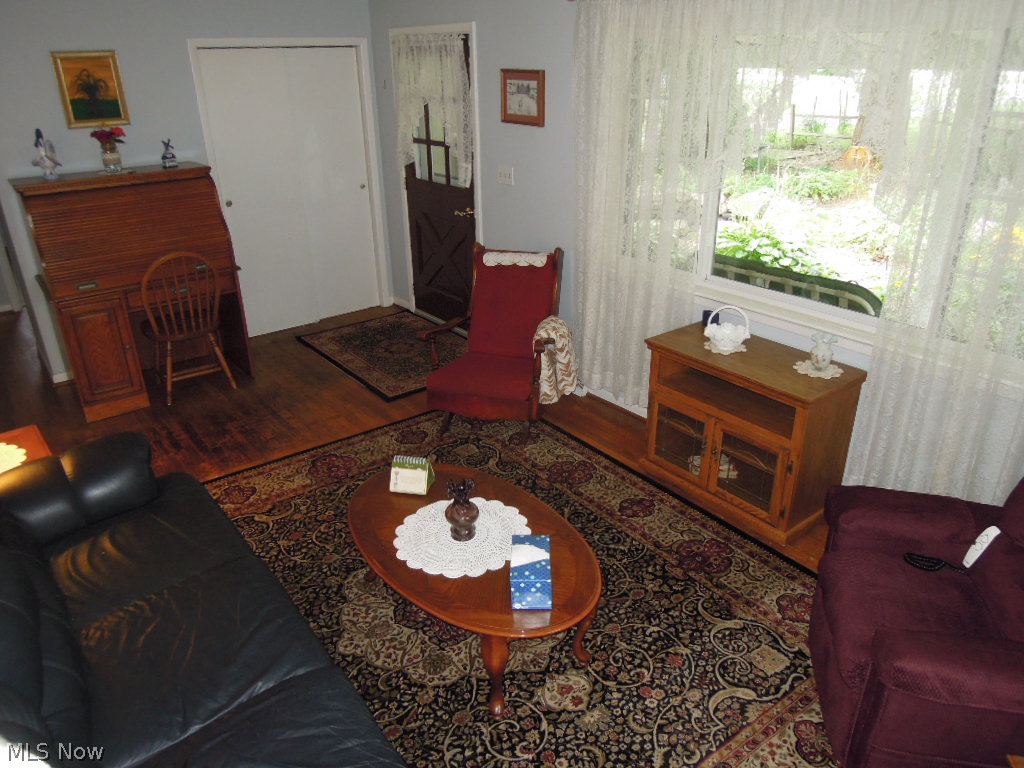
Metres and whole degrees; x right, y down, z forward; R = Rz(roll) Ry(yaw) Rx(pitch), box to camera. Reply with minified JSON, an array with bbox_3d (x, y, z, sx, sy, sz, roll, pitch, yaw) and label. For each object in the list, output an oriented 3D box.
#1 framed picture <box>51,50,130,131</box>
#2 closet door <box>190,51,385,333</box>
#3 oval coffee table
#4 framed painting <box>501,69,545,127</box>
[{"bbox_3d":[-2.572,-1.804,4.354,0.348,0.430,0.030,-18,29,-33],"label":"framed picture"},{"bbox_3d":[-1.594,-1.447,5.416,1.160,2.020,0.060,-19,30,-33],"label":"closet door"},{"bbox_3d":[-0.150,0.698,2.531,0.654,0.400,1.123,-20,30,-35],"label":"oval coffee table"},{"bbox_3d":[0.055,-1.692,4.196,0.025,0.300,0.415,-19,30,-33],"label":"framed painting"}]

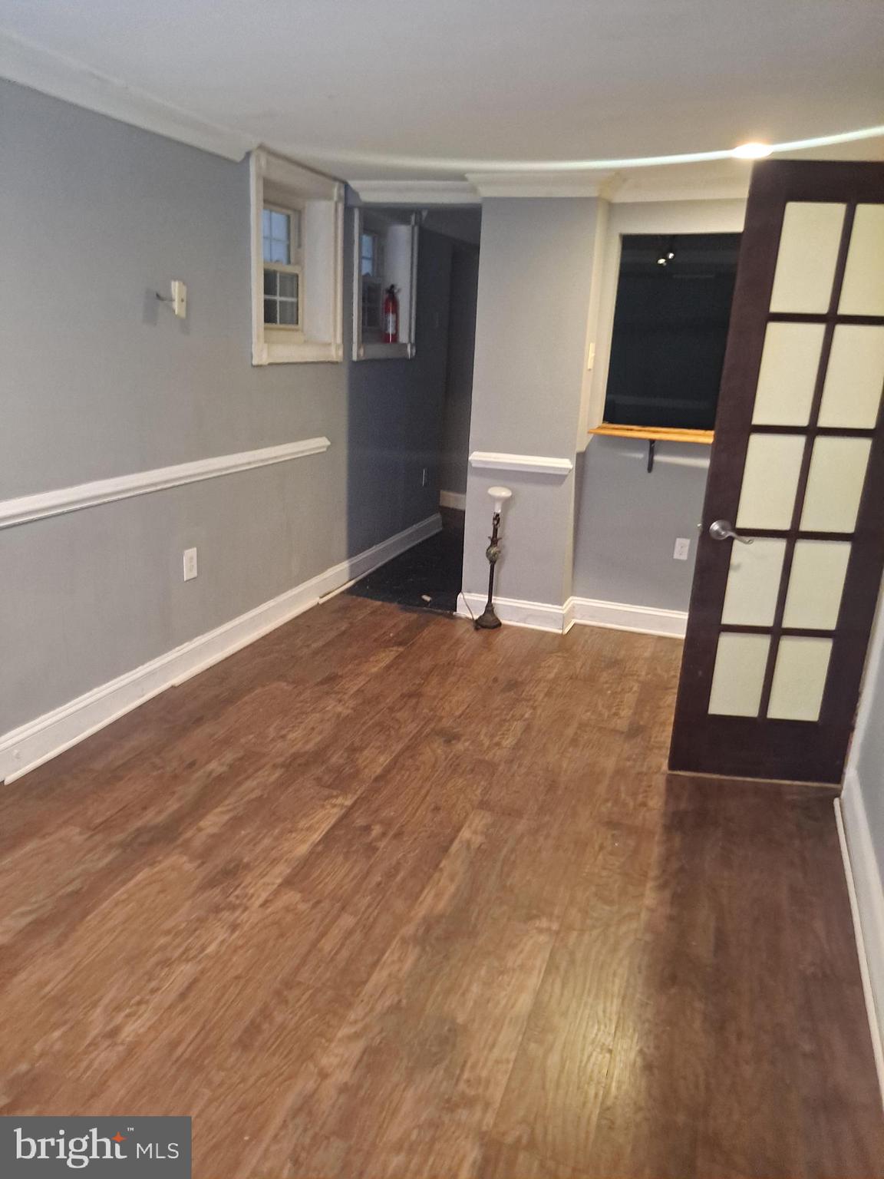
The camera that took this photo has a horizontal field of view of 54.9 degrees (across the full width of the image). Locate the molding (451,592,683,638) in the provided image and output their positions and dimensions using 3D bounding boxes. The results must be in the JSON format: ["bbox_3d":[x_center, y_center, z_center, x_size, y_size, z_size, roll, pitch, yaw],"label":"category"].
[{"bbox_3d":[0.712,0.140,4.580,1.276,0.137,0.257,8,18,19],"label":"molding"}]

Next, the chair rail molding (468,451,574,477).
[{"bbox_3d":[0.399,-0.645,4.351,0.553,0.077,0.038,8,18,19],"label":"chair rail molding"}]

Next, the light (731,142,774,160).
[{"bbox_3d":[1.187,-1.679,3.256,0.149,0.027,0.151,8,18,19],"label":"light"}]

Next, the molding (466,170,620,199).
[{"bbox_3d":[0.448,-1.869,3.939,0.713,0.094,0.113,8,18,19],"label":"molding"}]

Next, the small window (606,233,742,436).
[{"bbox_3d":[1.125,-1.241,4.138,0.598,0.906,0.091,8,18,19],"label":"small window"}]

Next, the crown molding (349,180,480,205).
[{"bbox_3d":[-0.115,-1.996,4.277,0.710,0.095,0.091,8,18,19],"label":"crown molding"}]

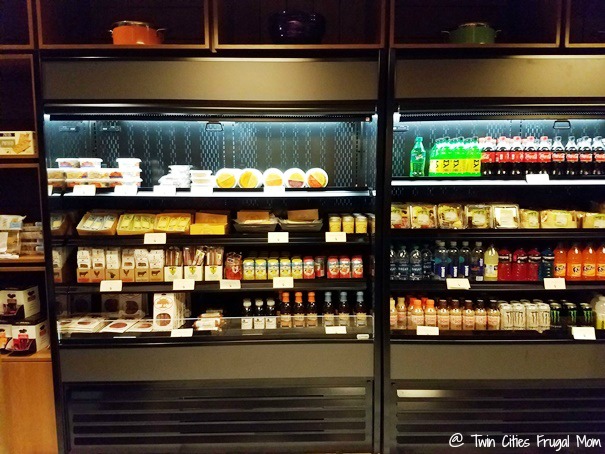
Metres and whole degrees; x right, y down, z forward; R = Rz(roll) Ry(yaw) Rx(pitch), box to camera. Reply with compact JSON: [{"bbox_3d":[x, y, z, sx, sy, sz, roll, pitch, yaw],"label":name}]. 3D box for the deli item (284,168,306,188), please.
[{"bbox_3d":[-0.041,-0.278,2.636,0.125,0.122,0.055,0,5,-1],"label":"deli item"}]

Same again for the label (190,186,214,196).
[{"bbox_3d":[-0.577,-0.205,2.615,0.120,0.056,0.004,0,5,-1],"label":"label"}]

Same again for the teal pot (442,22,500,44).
[{"bbox_3d":[0.973,-1.086,2.608,0.345,0.180,0.275,0,5,0],"label":"teal pot"}]

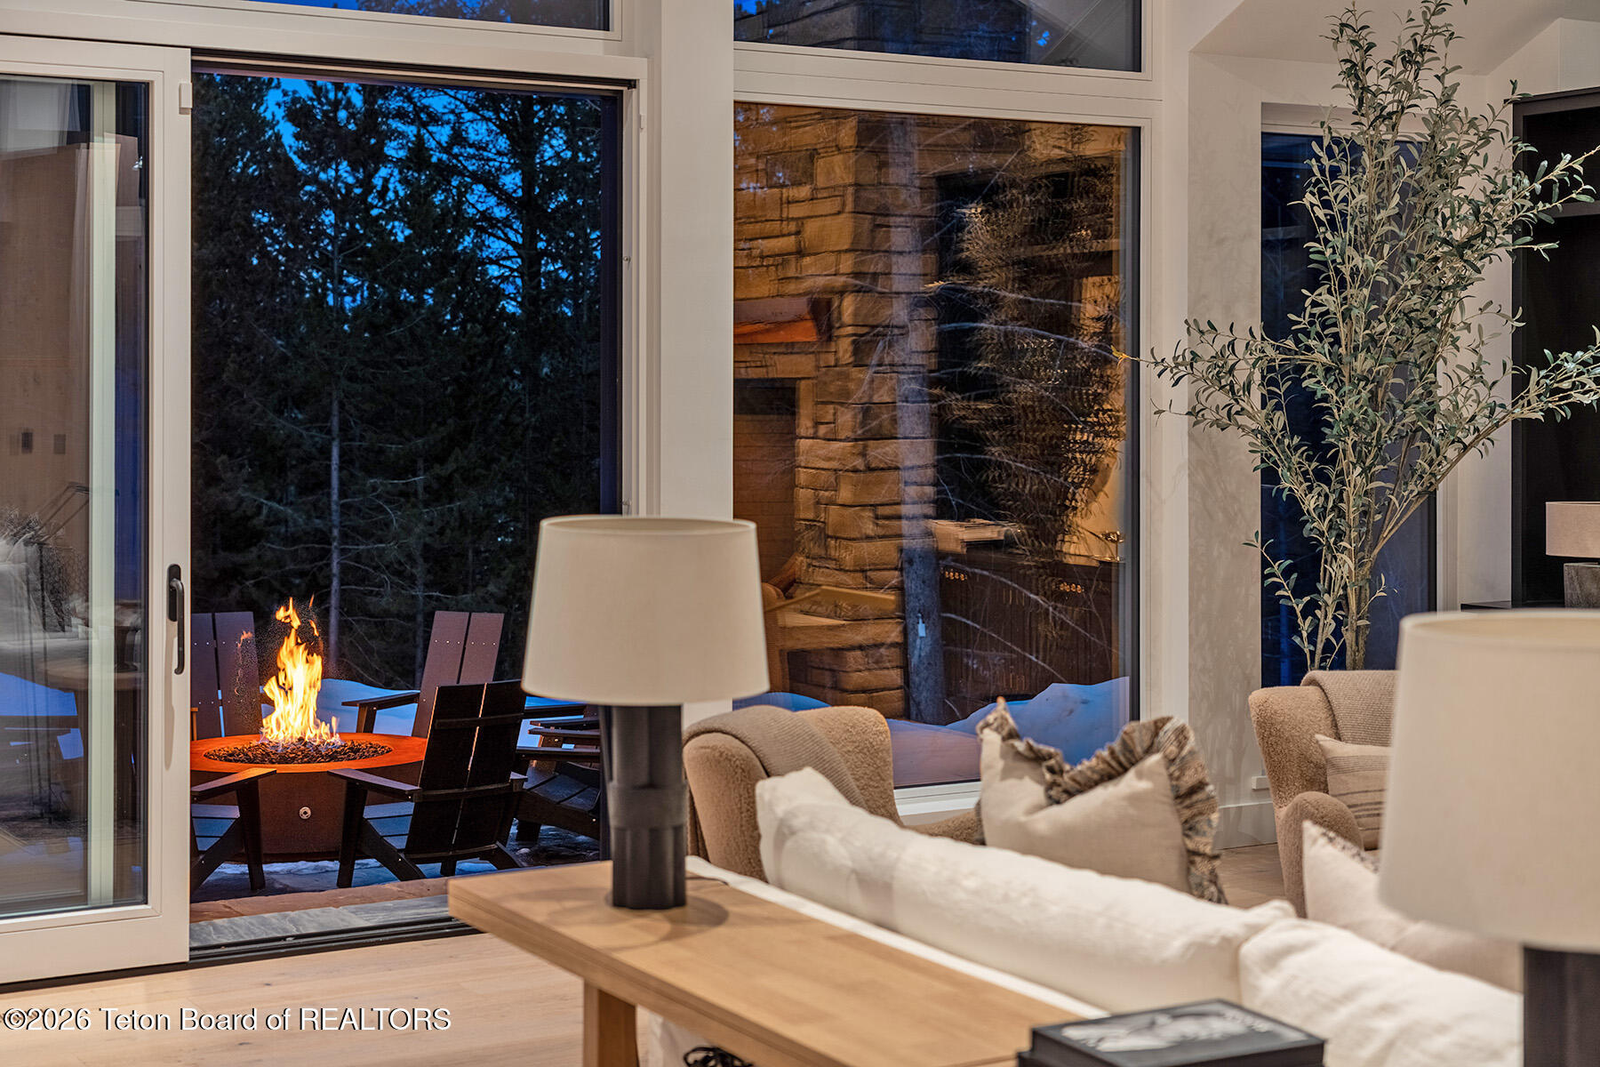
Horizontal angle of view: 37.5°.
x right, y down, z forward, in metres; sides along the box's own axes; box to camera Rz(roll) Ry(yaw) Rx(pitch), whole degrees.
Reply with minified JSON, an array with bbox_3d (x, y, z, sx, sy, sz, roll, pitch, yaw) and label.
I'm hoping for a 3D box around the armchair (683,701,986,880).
[{"bbox_3d":[0.200,0.975,7.200,0.800,0.770,0.780,2,4,44],"label":"armchair"}]

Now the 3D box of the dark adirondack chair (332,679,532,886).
[{"bbox_3d":[-1.610,1.108,10.250,0.690,0.930,0.850,-2,3,-36],"label":"dark adirondack chair"}]

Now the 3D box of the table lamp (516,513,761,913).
[{"bbox_3d":[-0.298,0.353,4.630,0.480,0.735,0.480,0,3,0],"label":"table lamp"}]

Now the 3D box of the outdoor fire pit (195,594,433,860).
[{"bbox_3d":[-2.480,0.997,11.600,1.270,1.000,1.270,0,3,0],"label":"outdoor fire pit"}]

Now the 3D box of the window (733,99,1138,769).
[{"bbox_3d":[0.555,-0.324,8.920,1.870,2.540,0.100,-1,3,-30],"label":"window"}]

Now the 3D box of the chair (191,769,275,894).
[{"bbox_3d":[-2.730,1.117,10.100,0.700,0.930,0.850,1,3,13],"label":"chair"}]

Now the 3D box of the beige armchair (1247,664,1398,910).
[{"bbox_3d":[2.060,0.928,7.950,0.780,0.770,0.800,-1,3,-24],"label":"beige armchair"}]

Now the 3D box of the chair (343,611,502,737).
[{"bbox_3d":[-1.980,0.956,12.950,0.700,0.930,0.850,1,3,25],"label":"chair"}]

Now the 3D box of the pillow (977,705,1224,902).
[{"bbox_3d":[0.580,0.582,4.500,0.510,0.540,0.190,3,18,45],"label":"pillow"}]

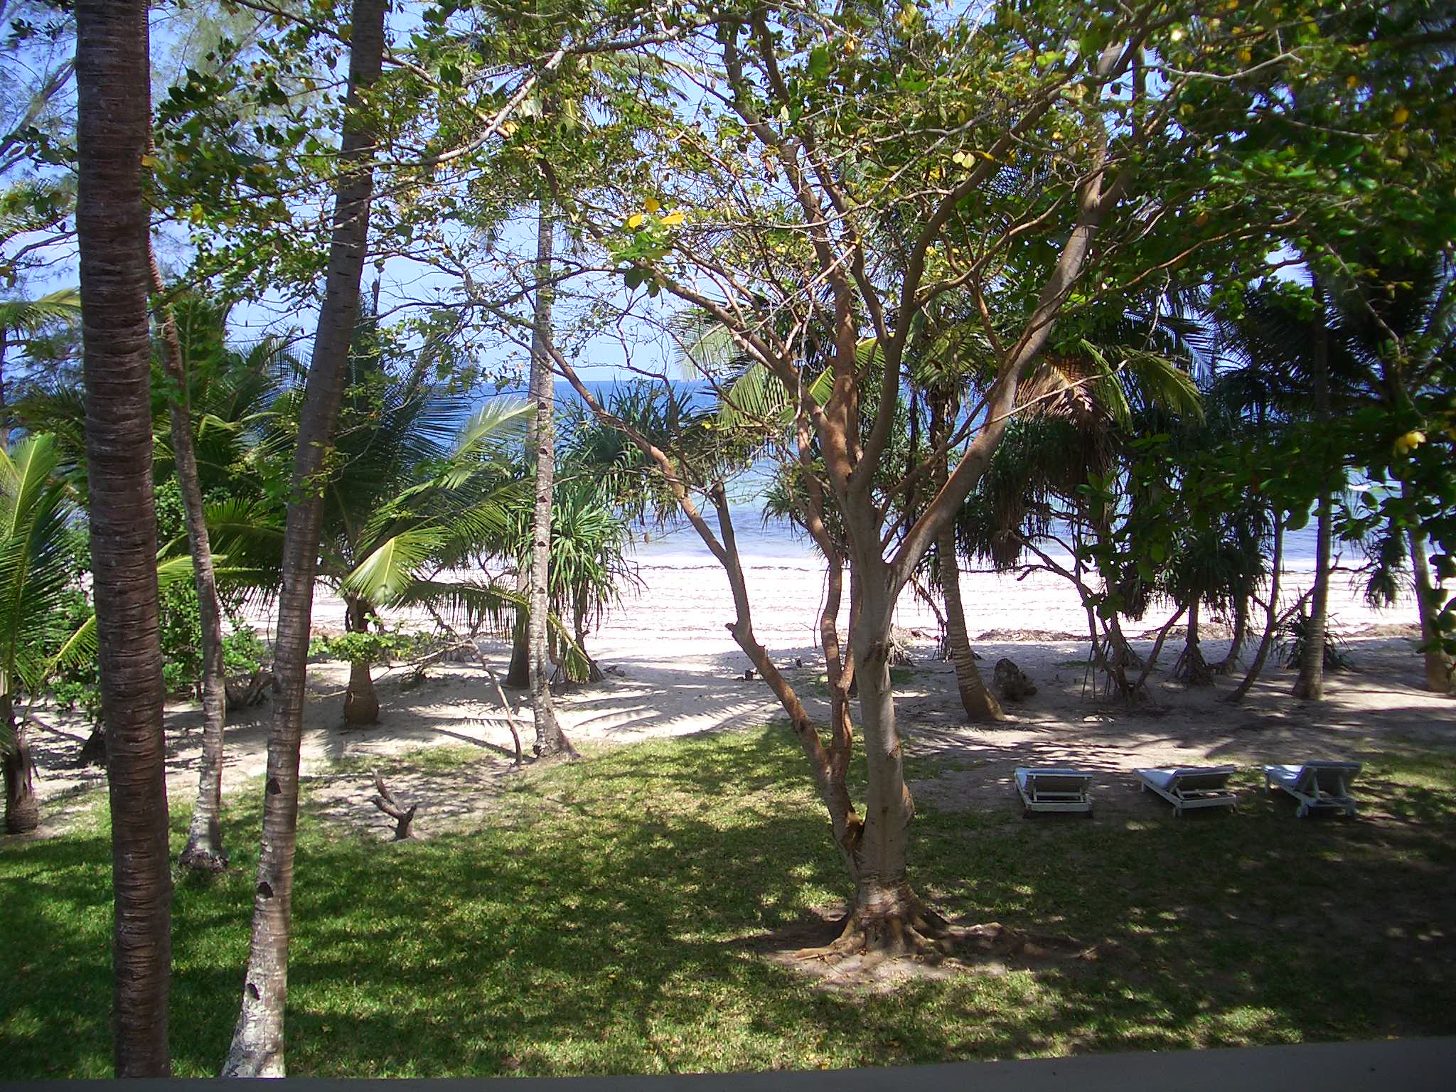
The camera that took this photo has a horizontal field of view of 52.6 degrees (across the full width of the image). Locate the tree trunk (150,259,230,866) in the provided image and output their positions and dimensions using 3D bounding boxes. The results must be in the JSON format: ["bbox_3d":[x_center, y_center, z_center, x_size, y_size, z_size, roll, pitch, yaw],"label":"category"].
[{"bbox_3d":[-5.215,0.185,14.286,0.520,6.008,0.450,-2,7,-21],"label":"tree trunk"}]

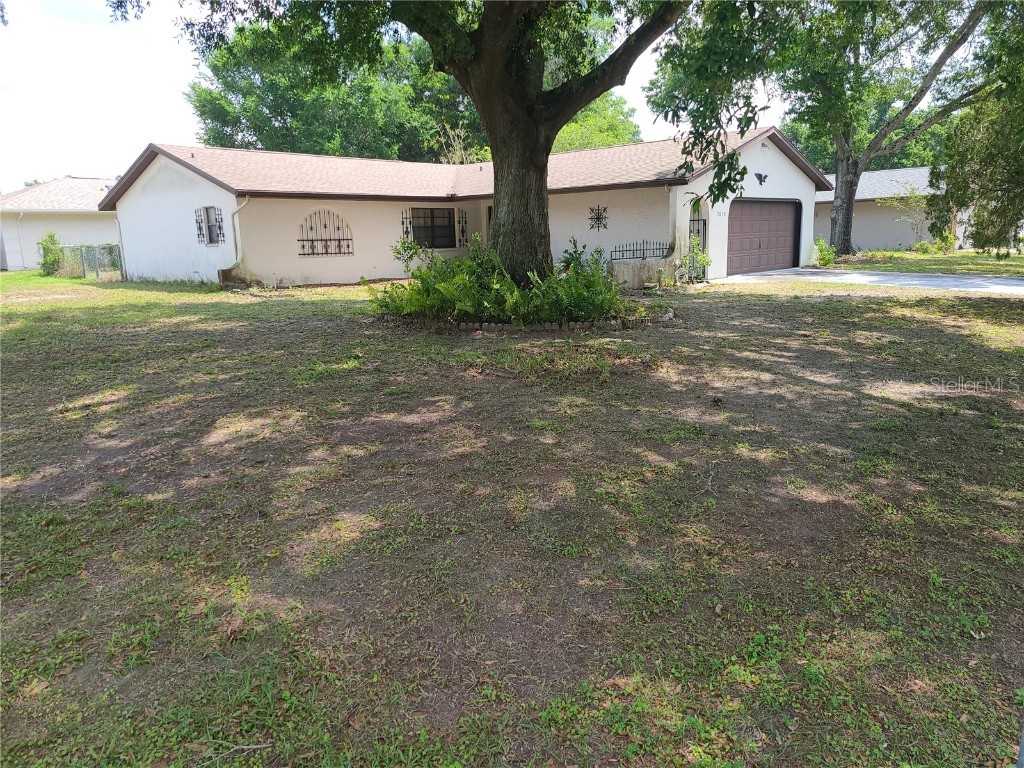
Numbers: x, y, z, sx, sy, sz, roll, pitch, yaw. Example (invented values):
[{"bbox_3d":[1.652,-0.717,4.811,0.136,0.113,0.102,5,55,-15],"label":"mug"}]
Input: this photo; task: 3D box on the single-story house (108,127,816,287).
[{"bbox_3d":[-1.575,-5.716,25.657,17.940,4.110,16.580,9,15,42],"label":"single-story house"}]

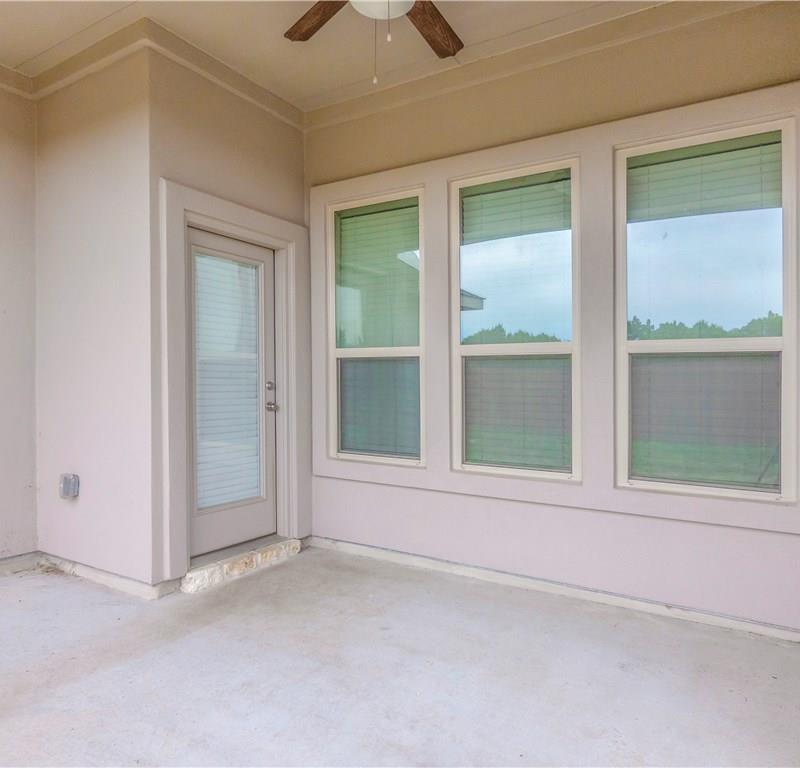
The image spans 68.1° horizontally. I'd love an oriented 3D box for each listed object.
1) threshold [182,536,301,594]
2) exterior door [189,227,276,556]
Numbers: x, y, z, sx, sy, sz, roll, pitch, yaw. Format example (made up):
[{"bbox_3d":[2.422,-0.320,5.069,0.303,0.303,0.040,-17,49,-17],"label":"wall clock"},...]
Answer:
[{"bbox_3d":[-1.023,1.143,3.838,0.180,0.120,0.920,1,1,32],"label":"threshold"},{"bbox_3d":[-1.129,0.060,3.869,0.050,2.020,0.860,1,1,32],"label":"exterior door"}]

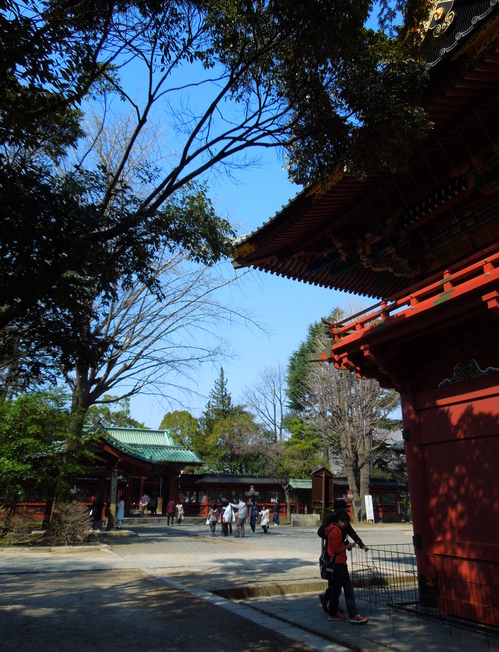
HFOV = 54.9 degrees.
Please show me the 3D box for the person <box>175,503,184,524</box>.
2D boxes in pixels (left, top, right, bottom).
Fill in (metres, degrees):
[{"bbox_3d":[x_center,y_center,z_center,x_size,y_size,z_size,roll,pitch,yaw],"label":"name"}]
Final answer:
[{"bbox_3d":[-4.652,12.460,32.183,0.520,1.530,0.420,2,-20,-7],"label":"person"}]

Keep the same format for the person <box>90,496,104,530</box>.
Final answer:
[{"bbox_3d":[-7.492,9.237,23.778,0.480,1.706,0.550,-9,-22,23],"label":"person"}]

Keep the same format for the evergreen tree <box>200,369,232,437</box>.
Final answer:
[{"bbox_3d":[-3.903,13.266,56.873,4.400,17.235,4.400,1,-20,0],"label":"evergreen tree"}]

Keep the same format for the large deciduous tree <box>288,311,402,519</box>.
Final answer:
[{"bbox_3d":[7.364,6.491,36.500,8.200,15.600,7.200,0,-20,0],"label":"large deciduous tree"}]

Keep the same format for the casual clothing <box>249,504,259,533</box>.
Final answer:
[{"bbox_3d":[0.207,9.969,24.900,0.420,1.480,0.450,-2,-20,5],"label":"casual clothing"}]

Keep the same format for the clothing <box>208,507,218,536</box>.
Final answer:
[{"bbox_3d":[-1.730,9.417,23.100,0.470,1.350,0.360,-1,-20,3],"label":"clothing"}]

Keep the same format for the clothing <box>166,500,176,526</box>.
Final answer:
[{"bbox_3d":[-5.032,12.064,31.100,0.540,1.570,0.380,4,-20,-11],"label":"clothing"}]

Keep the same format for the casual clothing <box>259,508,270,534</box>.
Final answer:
[{"bbox_3d":[0.761,9.877,24.397,0.520,1.200,0.450,5,-20,-11],"label":"casual clothing"}]

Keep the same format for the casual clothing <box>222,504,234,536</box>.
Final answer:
[{"bbox_3d":[-1.021,9.438,23.379,0.550,1.376,0.400,5,-20,-11],"label":"casual clothing"}]

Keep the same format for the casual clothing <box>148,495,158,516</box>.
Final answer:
[{"bbox_3d":[-7.477,13.994,37.446,0.520,1.494,0.360,3,-20,-5],"label":"casual clothing"}]

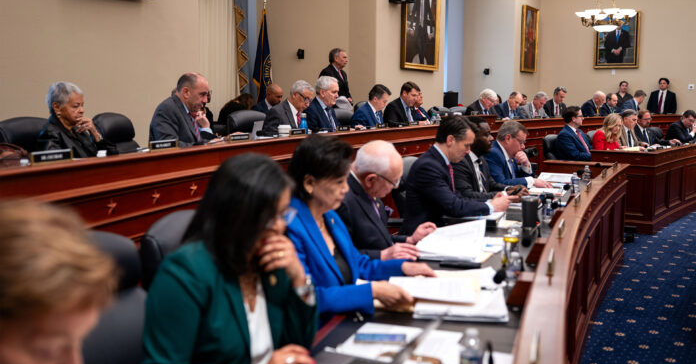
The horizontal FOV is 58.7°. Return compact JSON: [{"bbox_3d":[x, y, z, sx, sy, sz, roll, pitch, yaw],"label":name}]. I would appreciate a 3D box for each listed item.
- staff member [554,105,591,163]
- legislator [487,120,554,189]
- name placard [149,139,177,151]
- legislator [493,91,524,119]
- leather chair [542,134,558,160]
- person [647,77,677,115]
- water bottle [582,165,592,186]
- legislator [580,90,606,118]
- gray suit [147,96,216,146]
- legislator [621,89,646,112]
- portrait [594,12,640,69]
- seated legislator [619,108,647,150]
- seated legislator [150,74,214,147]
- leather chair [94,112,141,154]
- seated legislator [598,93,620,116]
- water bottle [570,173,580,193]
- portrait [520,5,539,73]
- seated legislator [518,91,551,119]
[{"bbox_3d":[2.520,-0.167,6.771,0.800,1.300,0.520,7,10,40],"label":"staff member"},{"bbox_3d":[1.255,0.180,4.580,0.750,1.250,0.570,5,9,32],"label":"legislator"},{"bbox_3d":[-1.190,-0.237,4.000,0.045,0.054,0.260,3,8,22],"label":"name placard"},{"bbox_3d":[1.991,-0.487,7.683,0.550,1.260,0.800,-6,10,-40],"label":"legislator"},{"bbox_3d":[2.479,0.010,6.891,0.660,1.060,0.640,7,10,40],"label":"leather chair"},{"bbox_3d":[5.418,-0.933,10.825,0.530,1.750,0.340,5,9,29],"label":"person"},{"bbox_3d":[1.704,-0.039,4.400,0.062,0.155,0.062,0,8,0],"label":"water bottle"},{"bbox_3d":[3.584,-0.718,9.241,0.750,1.270,0.580,8,11,43],"label":"legislator"},{"bbox_3d":[-1.089,-0.239,4.117,0.480,0.680,0.500,3,8,21],"label":"gray suit"},{"bbox_3d":[4.458,-0.822,9.791,0.720,1.270,0.580,5,10,31],"label":"legislator"},{"bbox_3d":[5.402,-2.826,12.400,0.820,1.100,0.070,3,8,22],"label":"portrait"},{"bbox_3d":[3.351,-0.251,7.541,0.750,1.270,0.580,7,11,40],"label":"seated legislator"},{"bbox_3d":[-1.004,-0.068,4.116,0.780,1.290,0.540,3,8,21],"label":"seated legislator"},{"bbox_3d":[-1.343,0.090,4.062,0.660,1.080,0.640,3,8,17],"label":"leather chair"},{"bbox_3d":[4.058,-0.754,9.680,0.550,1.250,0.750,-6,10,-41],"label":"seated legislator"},{"bbox_3d":[1.545,0.008,4.200,0.057,0.140,0.057,4,8,25],"label":"water bottle"},{"bbox_3d":[3.385,-2.691,11.600,0.080,1.230,0.940,6,10,34],"label":"portrait"},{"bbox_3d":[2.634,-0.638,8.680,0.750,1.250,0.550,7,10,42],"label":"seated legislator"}]

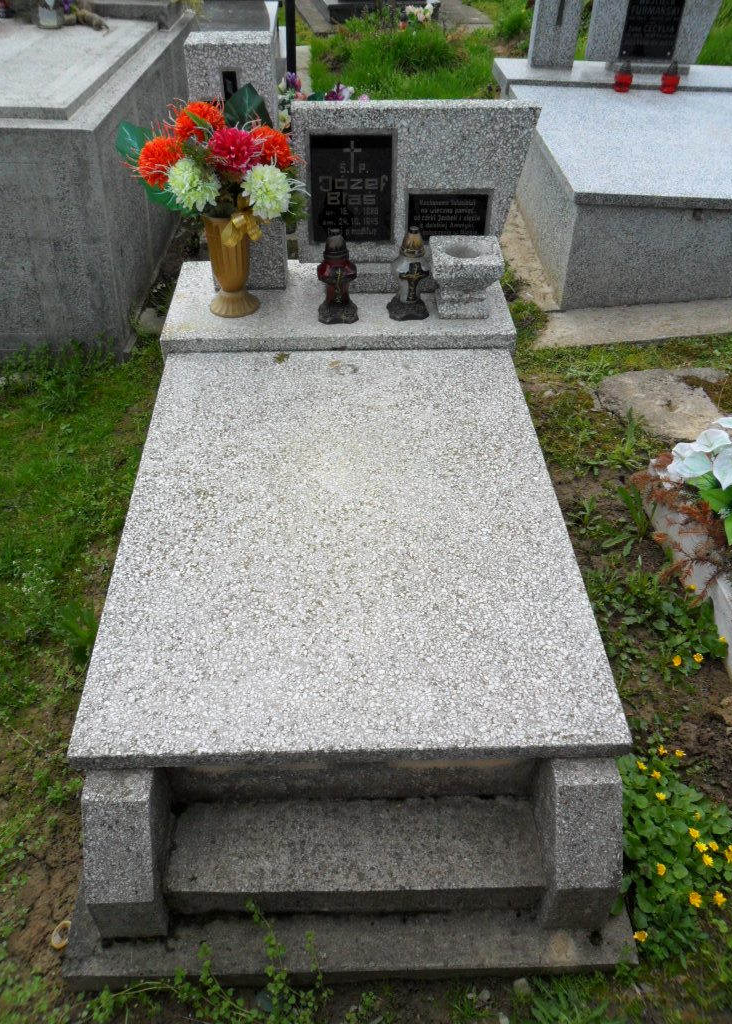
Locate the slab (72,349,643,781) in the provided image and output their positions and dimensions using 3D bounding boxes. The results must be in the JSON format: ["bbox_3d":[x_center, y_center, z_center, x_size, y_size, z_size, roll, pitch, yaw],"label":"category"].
[{"bbox_3d":[-0.043,0.000,1.781,0.950,0.048,1.180,-1,46,-2],"label":"slab"}]

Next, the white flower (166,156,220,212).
[{"bbox_3d":[-0.424,-0.805,1.964,0.120,0.125,0.100,19,46,19],"label":"white flower"}]

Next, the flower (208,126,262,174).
[{"bbox_3d":[-0.312,-0.859,1.898,0.122,0.120,0.090,-4,19,-6],"label":"flower"}]

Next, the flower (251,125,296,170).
[{"bbox_3d":[-0.227,-0.895,1.962,0.110,0.105,0.100,-19,46,-19],"label":"flower"}]

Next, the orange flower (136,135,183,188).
[{"bbox_3d":[-0.508,-0.862,1.965,0.110,0.120,0.100,29,50,27],"label":"orange flower"}]

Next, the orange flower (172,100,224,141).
[{"bbox_3d":[-0.400,-0.930,1.908,0.125,0.120,0.090,13,10,12],"label":"orange flower"}]

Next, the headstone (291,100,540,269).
[{"bbox_3d":[0.121,-0.869,2.131,0.615,0.410,0.085,0,40,-1],"label":"headstone"}]

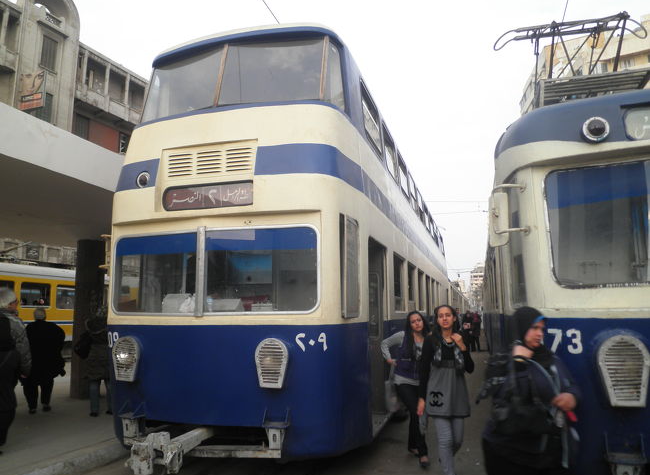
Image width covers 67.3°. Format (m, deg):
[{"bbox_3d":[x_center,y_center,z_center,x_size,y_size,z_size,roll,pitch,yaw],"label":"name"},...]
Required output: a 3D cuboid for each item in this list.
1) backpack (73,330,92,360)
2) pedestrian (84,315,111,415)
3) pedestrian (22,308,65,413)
[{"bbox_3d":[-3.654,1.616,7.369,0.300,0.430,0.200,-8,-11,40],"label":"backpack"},{"bbox_3d":[-3.437,1.875,7.410,0.500,1.590,0.400,0,-9,-6],"label":"pedestrian"},{"bbox_3d":[-4.466,1.933,7.773,0.600,1.610,0.400,1,-9,-13],"label":"pedestrian"}]

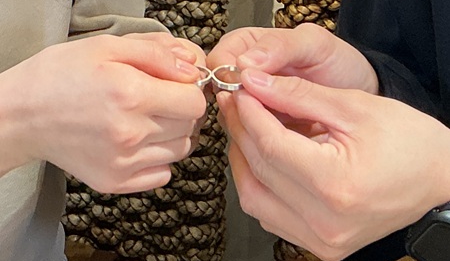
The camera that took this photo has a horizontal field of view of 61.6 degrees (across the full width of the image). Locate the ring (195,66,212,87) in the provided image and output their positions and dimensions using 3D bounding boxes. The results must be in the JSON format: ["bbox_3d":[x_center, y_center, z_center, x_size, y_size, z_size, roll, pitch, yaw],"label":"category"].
[{"bbox_3d":[-0.017,-0.032,0.223,0.019,0.003,0.019,2,40,-1],"label":"ring"}]

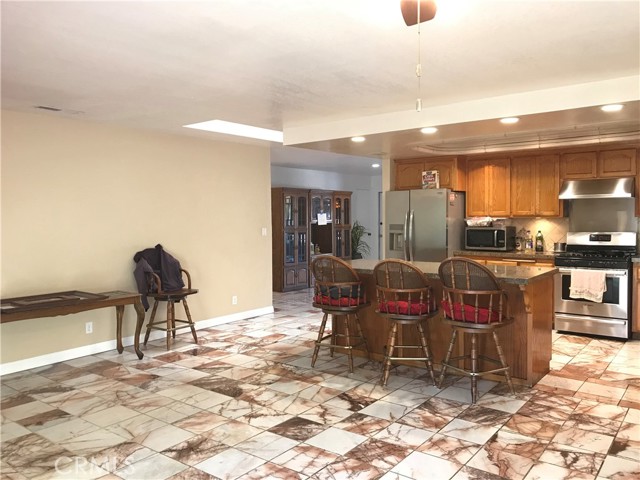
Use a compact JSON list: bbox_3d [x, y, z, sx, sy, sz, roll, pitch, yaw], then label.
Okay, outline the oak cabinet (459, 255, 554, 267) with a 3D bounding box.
[{"bbox_3d":[2.506,0.648,6.824,1.240,0.867,0.610,1,3,38],"label":"oak cabinet"}]

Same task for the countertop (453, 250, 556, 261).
[{"bbox_3d":[2.493,0.195,6.796,1.240,0.042,0.640,1,3,38],"label":"countertop"}]

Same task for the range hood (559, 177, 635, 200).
[{"bbox_3d":[3.290,-0.600,6.111,0.755,0.232,0.500,1,3,37],"label":"range hood"}]

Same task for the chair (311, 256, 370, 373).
[{"bbox_3d":[0.183,0.672,4.928,0.470,1.055,0.540,1,3,30],"label":"chair"}]

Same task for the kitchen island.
[{"bbox_3d":[1.076,0.720,5.009,2.080,0.900,0.960,1,3,37],"label":"kitchen island"}]

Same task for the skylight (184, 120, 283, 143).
[{"bbox_3d":[-0.741,-1.311,6.310,0.570,0.060,1.900,1,3,38],"label":"skylight"}]

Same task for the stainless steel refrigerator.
[{"bbox_3d":[1.502,0.184,7.264,0.910,1.745,0.800,1,3,37],"label":"stainless steel refrigerator"}]

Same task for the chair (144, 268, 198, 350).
[{"bbox_3d":[-1.704,0.659,5.880,0.540,1.050,0.470,1,3,38],"label":"chair"}]

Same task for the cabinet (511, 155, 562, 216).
[{"bbox_3d":[2.792,-0.687,6.589,0.625,0.793,0.340,1,3,37],"label":"cabinet"}]

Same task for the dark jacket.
[{"bbox_3d":[-1.821,0.413,5.943,0.320,0.720,0.570,1,3,38],"label":"dark jacket"}]

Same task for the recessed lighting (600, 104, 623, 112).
[{"bbox_3d":[2.281,-1.029,4.044,0.165,0.040,0.165,1,3,38],"label":"recessed lighting"}]

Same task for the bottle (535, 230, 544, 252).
[{"bbox_3d":[2.832,0.017,6.661,0.080,0.276,0.080,1,3,37],"label":"bottle"}]

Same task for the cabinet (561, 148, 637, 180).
[{"bbox_3d":[3.341,-0.892,6.155,0.760,0.355,0.340,1,3,37],"label":"cabinet"}]

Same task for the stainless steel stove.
[{"bbox_3d":[3.243,0.507,6.090,0.755,1.170,0.670,1,3,37],"label":"stainless steel stove"}]

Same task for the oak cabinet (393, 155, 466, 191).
[{"bbox_3d":[1.641,-0.923,7.441,0.932,0.445,0.580,1,3,38],"label":"oak cabinet"}]

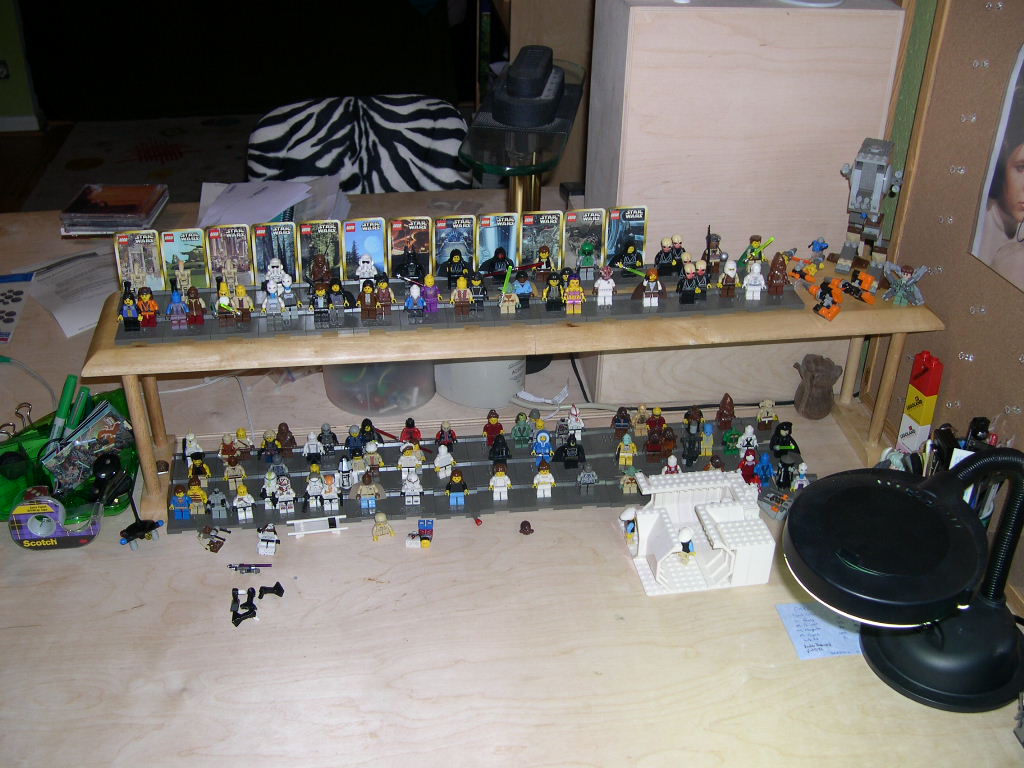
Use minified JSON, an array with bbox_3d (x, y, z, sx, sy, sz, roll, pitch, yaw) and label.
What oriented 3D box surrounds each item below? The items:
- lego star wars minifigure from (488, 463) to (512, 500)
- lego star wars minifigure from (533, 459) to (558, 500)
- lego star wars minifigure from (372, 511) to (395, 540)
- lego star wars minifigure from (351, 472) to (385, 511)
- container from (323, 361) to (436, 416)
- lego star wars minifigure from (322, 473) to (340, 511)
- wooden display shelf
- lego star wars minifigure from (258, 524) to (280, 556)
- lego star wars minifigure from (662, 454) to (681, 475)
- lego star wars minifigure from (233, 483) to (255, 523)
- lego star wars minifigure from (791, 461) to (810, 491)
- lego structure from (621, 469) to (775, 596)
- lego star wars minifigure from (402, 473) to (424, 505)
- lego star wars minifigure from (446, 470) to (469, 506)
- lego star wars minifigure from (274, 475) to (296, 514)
[{"bbox_3d":[-0.013,0.110,1.264,0.026,0.042,0.014,-3,32,-5],"label":"lego star wars minifigure"},{"bbox_3d":[0.036,0.107,1.266,0.026,0.044,0.014,-3,32,-5],"label":"lego star wars minifigure"},{"bbox_3d":[-0.139,0.154,1.224,0.025,0.026,0.015,-11,34,-17],"label":"lego star wars minifigure"},{"bbox_3d":[-0.157,0.115,1.222,0.036,0.042,0.018,-3,31,-6],"label":"lego star wars minifigure"},{"bbox_3d":[-0.173,-0.058,1.448,0.144,0.145,0.144,-3,32,-5],"label":"container"},{"bbox_3d":[-0.201,0.120,1.249,0.026,0.042,0.014,-3,32,-5],"label":"lego star wars minifigure"},{"bbox_3d":[0.008,-0.004,1.280,0.900,0.204,0.176,-3,31,-6],"label":"wooden display shelf"},{"bbox_3d":[-0.255,0.161,1.178,0.025,0.014,0.040,-3,36,-6],"label":"lego star wars minifigure"},{"bbox_3d":[0.179,0.100,1.255,0.025,0.041,0.015,-3,31,-6],"label":"lego star wars minifigure"},{"bbox_3d":[-0.286,0.125,1.203,0.025,0.040,0.015,-7,31,-12],"label":"lego star wars minifigure"},{"bbox_3d":[0.321,0.108,1.248,0.025,0.043,0.015,-3,31,-6],"label":"lego star wars minifigure"},{"bbox_3d":[0.190,0.147,1.172,0.134,0.056,0.139,-4,31,-8],"label":"lego structure"},{"bbox_3d":[-0.111,0.116,1.258,0.026,0.040,0.014,-3,32,-5],"label":"lego star wars minifigure"},{"bbox_3d":[-0.061,0.116,1.256,0.026,0.043,0.014,-3,32,-5],"label":"lego star wars minifigure"},{"bbox_3d":[-0.244,0.120,1.211,0.025,0.042,0.015,-3,31,-6],"label":"lego star wars minifigure"}]

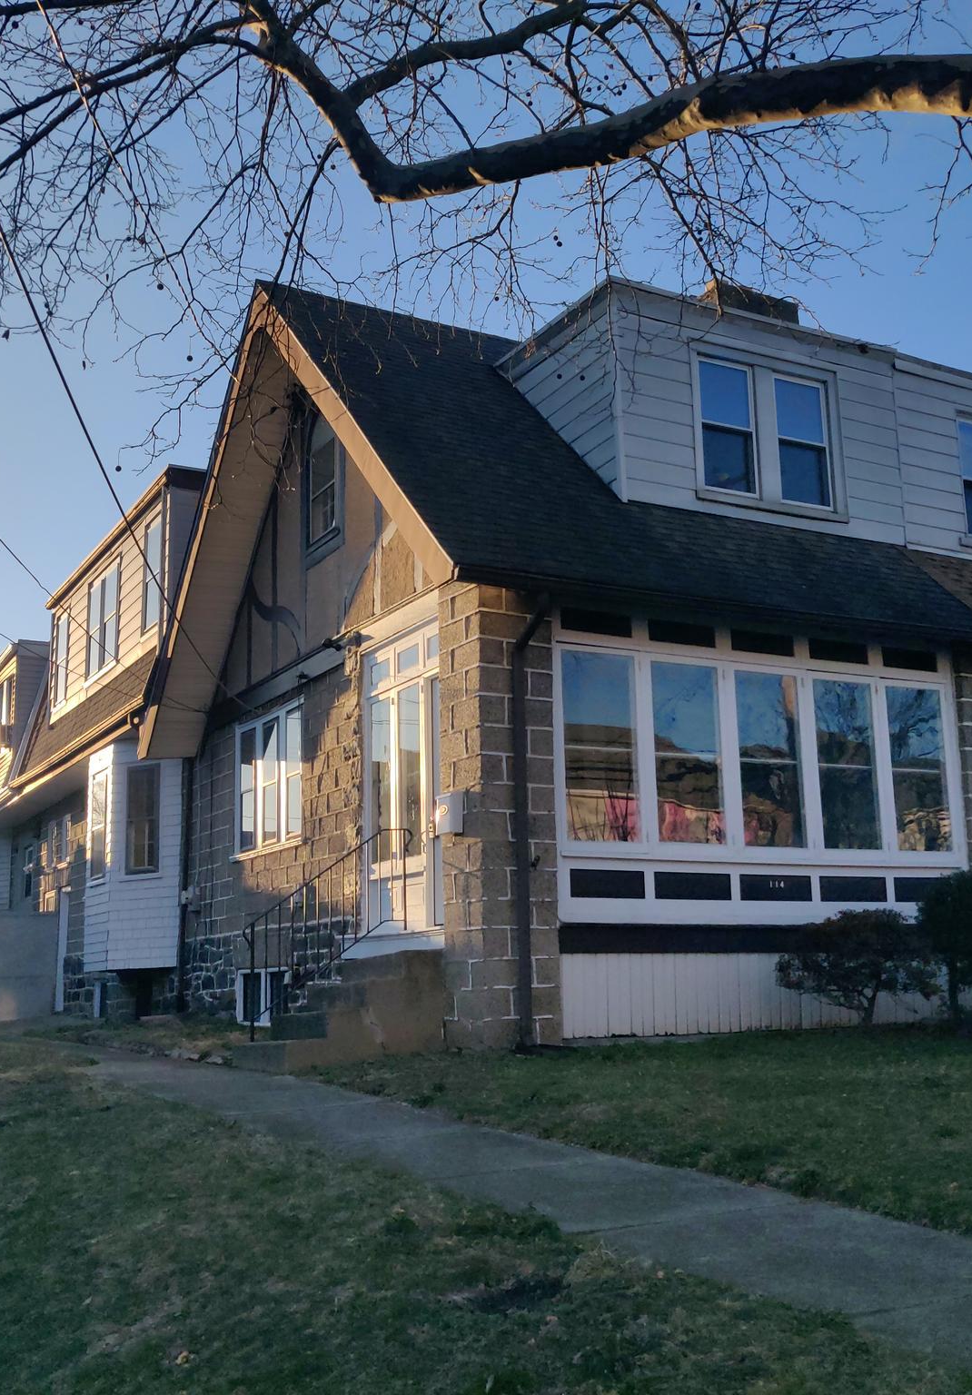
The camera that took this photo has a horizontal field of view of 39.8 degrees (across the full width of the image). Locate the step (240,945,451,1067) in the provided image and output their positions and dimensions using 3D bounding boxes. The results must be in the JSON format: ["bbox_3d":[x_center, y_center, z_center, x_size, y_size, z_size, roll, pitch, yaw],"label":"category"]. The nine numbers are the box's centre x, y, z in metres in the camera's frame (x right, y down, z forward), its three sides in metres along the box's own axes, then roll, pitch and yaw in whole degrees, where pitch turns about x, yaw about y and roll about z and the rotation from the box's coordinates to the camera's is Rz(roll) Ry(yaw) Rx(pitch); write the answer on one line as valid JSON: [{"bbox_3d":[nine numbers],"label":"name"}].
[{"bbox_3d":[-1.069,2.235,9.671,1.188,0.785,1.127,5,-12,-28],"label":"step"}]

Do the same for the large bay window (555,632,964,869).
[{"bbox_3d":[2.246,0.465,10.527,4.006,1.711,0.141,5,-12,-28],"label":"large bay window"}]

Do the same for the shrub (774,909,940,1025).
[{"bbox_3d":[2.728,1.980,9.869,1.127,0.866,1.057,5,-12,-28],"label":"shrub"}]

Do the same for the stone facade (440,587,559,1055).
[{"bbox_3d":[0.093,0.805,9.600,0.604,3.221,0.604,5,-12,-28],"label":"stone facade"}]

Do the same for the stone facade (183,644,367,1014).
[{"bbox_3d":[-2.193,1.583,13.402,0.252,3.221,5.435,5,-12,-28],"label":"stone facade"}]

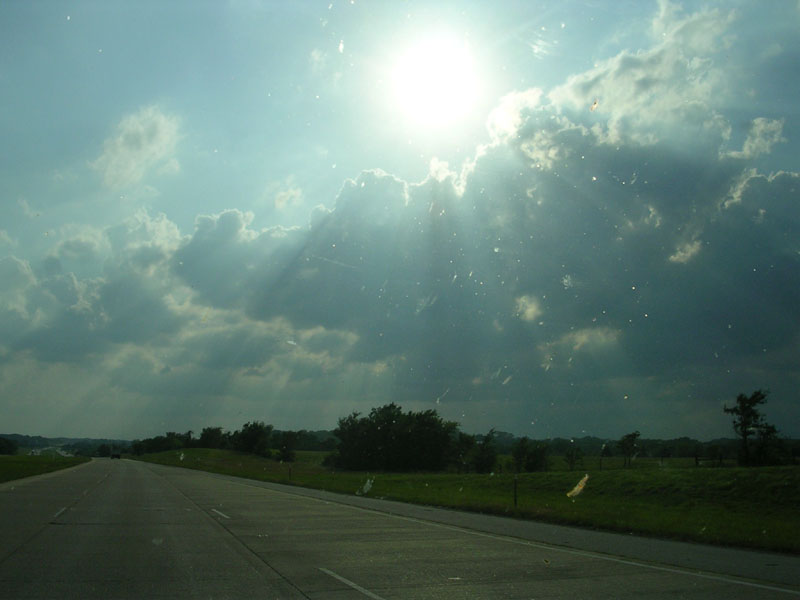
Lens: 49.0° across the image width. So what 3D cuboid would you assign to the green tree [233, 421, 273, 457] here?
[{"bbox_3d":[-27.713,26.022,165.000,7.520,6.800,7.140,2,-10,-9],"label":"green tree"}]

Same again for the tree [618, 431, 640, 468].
[{"bbox_3d":[21.429,13.959,82.000,2.050,3.570,1.950,-2,-10,14],"label":"tree"}]

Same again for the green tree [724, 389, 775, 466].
[{"bbox_3d":[22.749,8.439,56.983,3.380,5.160,3.210,-3,-11,21],"label":"green tree"}]

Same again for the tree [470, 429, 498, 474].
[{"bbox_3d":[8.467,15.181,88.000,2.810,4.630,2.670,0,-10,5],"label":"tree"}]

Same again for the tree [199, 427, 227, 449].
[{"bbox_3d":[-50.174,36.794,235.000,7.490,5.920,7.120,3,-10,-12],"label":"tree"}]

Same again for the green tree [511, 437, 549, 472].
[{"bbox_3d":[11.797,14.074,80.000,3.460,3.300,3.290,-1,-10,8],"label":"green tree"}]

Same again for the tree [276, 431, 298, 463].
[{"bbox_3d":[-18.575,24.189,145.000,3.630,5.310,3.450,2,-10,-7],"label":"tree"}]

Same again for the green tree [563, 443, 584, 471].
[{"bbox_3d":[15.015,13.544,76.000,1.900,2.440,1.810,-1,-10,11],"label":"green tree"}]

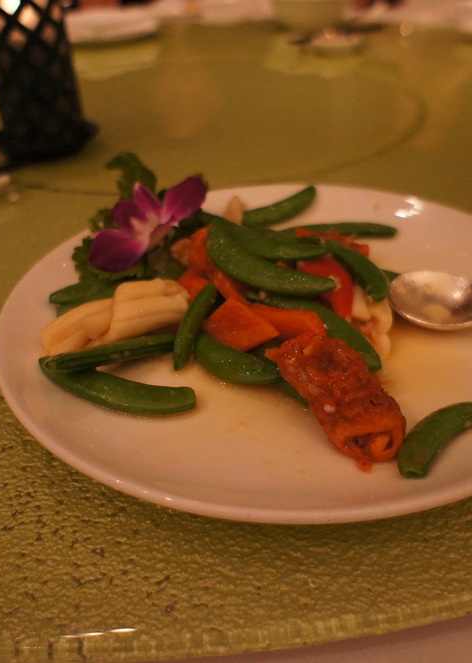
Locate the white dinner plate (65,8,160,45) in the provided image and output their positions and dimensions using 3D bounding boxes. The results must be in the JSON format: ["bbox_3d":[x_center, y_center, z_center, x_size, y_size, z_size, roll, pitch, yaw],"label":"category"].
[{"bbox_3d":[-0.232,-0.453,0.990,0.240,0.021,0.240,-3,35,0],"label":"white dinner plate"}]

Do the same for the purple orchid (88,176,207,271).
[{"bbox_3d":[-0.046,-0.056,0.350,0.052,0.042,0.055,5,35,11],"label":"purple orchid"}]

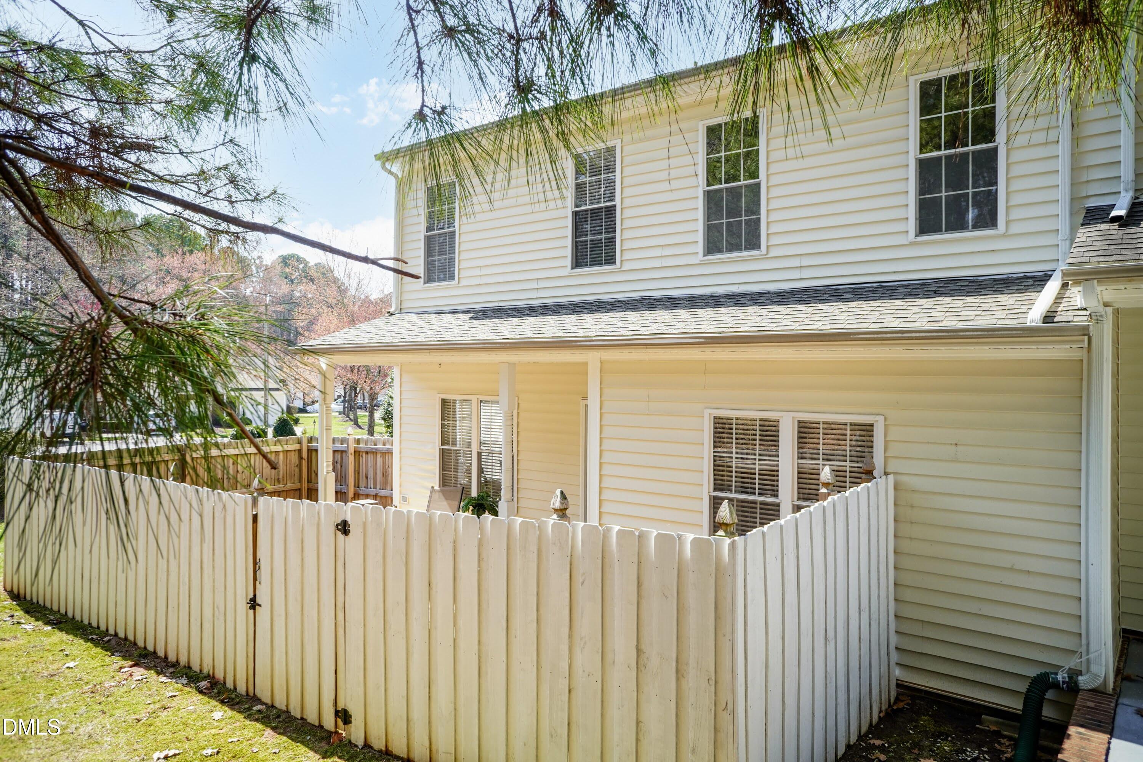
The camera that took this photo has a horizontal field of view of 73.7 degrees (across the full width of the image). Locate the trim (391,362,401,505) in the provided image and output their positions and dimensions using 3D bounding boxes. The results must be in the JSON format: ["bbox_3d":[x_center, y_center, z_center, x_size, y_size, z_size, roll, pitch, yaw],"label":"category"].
[{"bbox_3d":[-2.667,0.975,11.837,0.140,2.530,0.120,1,1,38],"label":"trim"}]

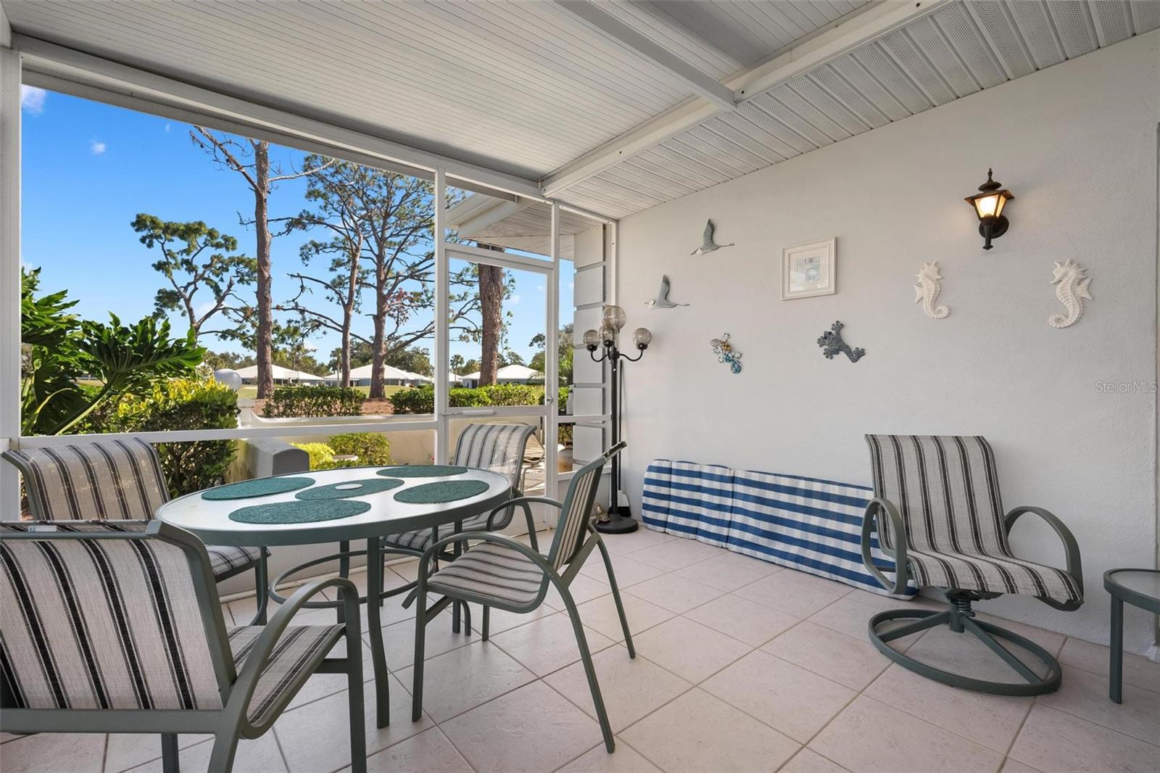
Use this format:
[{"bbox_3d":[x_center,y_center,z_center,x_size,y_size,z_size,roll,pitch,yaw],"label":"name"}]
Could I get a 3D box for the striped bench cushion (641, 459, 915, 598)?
[{"bbox_3d":[1.115,0.828,3.338,0.088,0.540,1.830,0,0,-41],"label":"striped bench cushion"}]

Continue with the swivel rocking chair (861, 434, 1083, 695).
[{"bbox_3d":[1.589,0.678,2.178,0.650,0.887,0.678,0,0,13],"label":"swivel rocking chair"}]

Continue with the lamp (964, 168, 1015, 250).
[{"bbox_3d":[1.885,-0.811,2.372,0.185,0.370,0.155,0,0,-41],"label":"lamp"}]

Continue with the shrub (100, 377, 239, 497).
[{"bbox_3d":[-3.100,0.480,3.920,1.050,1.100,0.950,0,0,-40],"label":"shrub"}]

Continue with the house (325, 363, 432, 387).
[{"bbox_3d":[-31.800,-1.300,82.000,15.500,4.600,12.000,0,0,-13],"label":"house"}]

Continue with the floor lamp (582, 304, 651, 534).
[{"bbox_3d":[0.282,0.230,4.069,0.547,1.768,0.531,0,0,0],"label":"floor lamp"}]

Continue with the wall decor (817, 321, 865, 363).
[{"bbox_3d":[1.490,-0.255,2.946,0.035,0.245,0.266,0,0,-41],"label":"wall decor"}]

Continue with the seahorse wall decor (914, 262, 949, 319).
[{"bbox_3d":[1.846,-0.499,2.706,0.030,0.303,0.164,0,0,-40],"label":"seahorse wall decor"}]

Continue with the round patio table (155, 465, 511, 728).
[{"bbox_3d":[-0.889,0.768,2.084,1.211,0.709,1.211,0,0,0],"label":"round patio table"}]

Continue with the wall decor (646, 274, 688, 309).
[{"bbox_3d":[0.689,-0.760,4.093,0.030,0.257,0.453,0,0,-40],"label":"wall decor"}]

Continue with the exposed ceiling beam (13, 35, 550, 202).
[{"bbox_3d":[-1.341,-1.471,3.116,2.830,0.115,0.080,0,0,-40],"label":"exposed ceiling beam"}]

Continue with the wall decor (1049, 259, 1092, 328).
[{"bbox_3d":[2.117,-0.400,2.225,0.032,0.300,0.136,0,0,-41],"label":"wall decor"}]

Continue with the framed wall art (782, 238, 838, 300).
[{"bbox_3d":[1.427,-0.724,3.212,0.025,0.339,0.345,0,0,-40],"label":"framed wall art"}]

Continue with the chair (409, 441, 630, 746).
[{"bbox_3d":[-0.163,0.673,1.935,0.678,0.898,0.588,0,0,12],"label":"chair"}]

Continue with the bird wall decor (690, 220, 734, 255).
[{"bbox_3d":[0.917,-1.050,3.589,0.040,0.240,0.366,0,0,-41],"label":"bird wall decor"}]

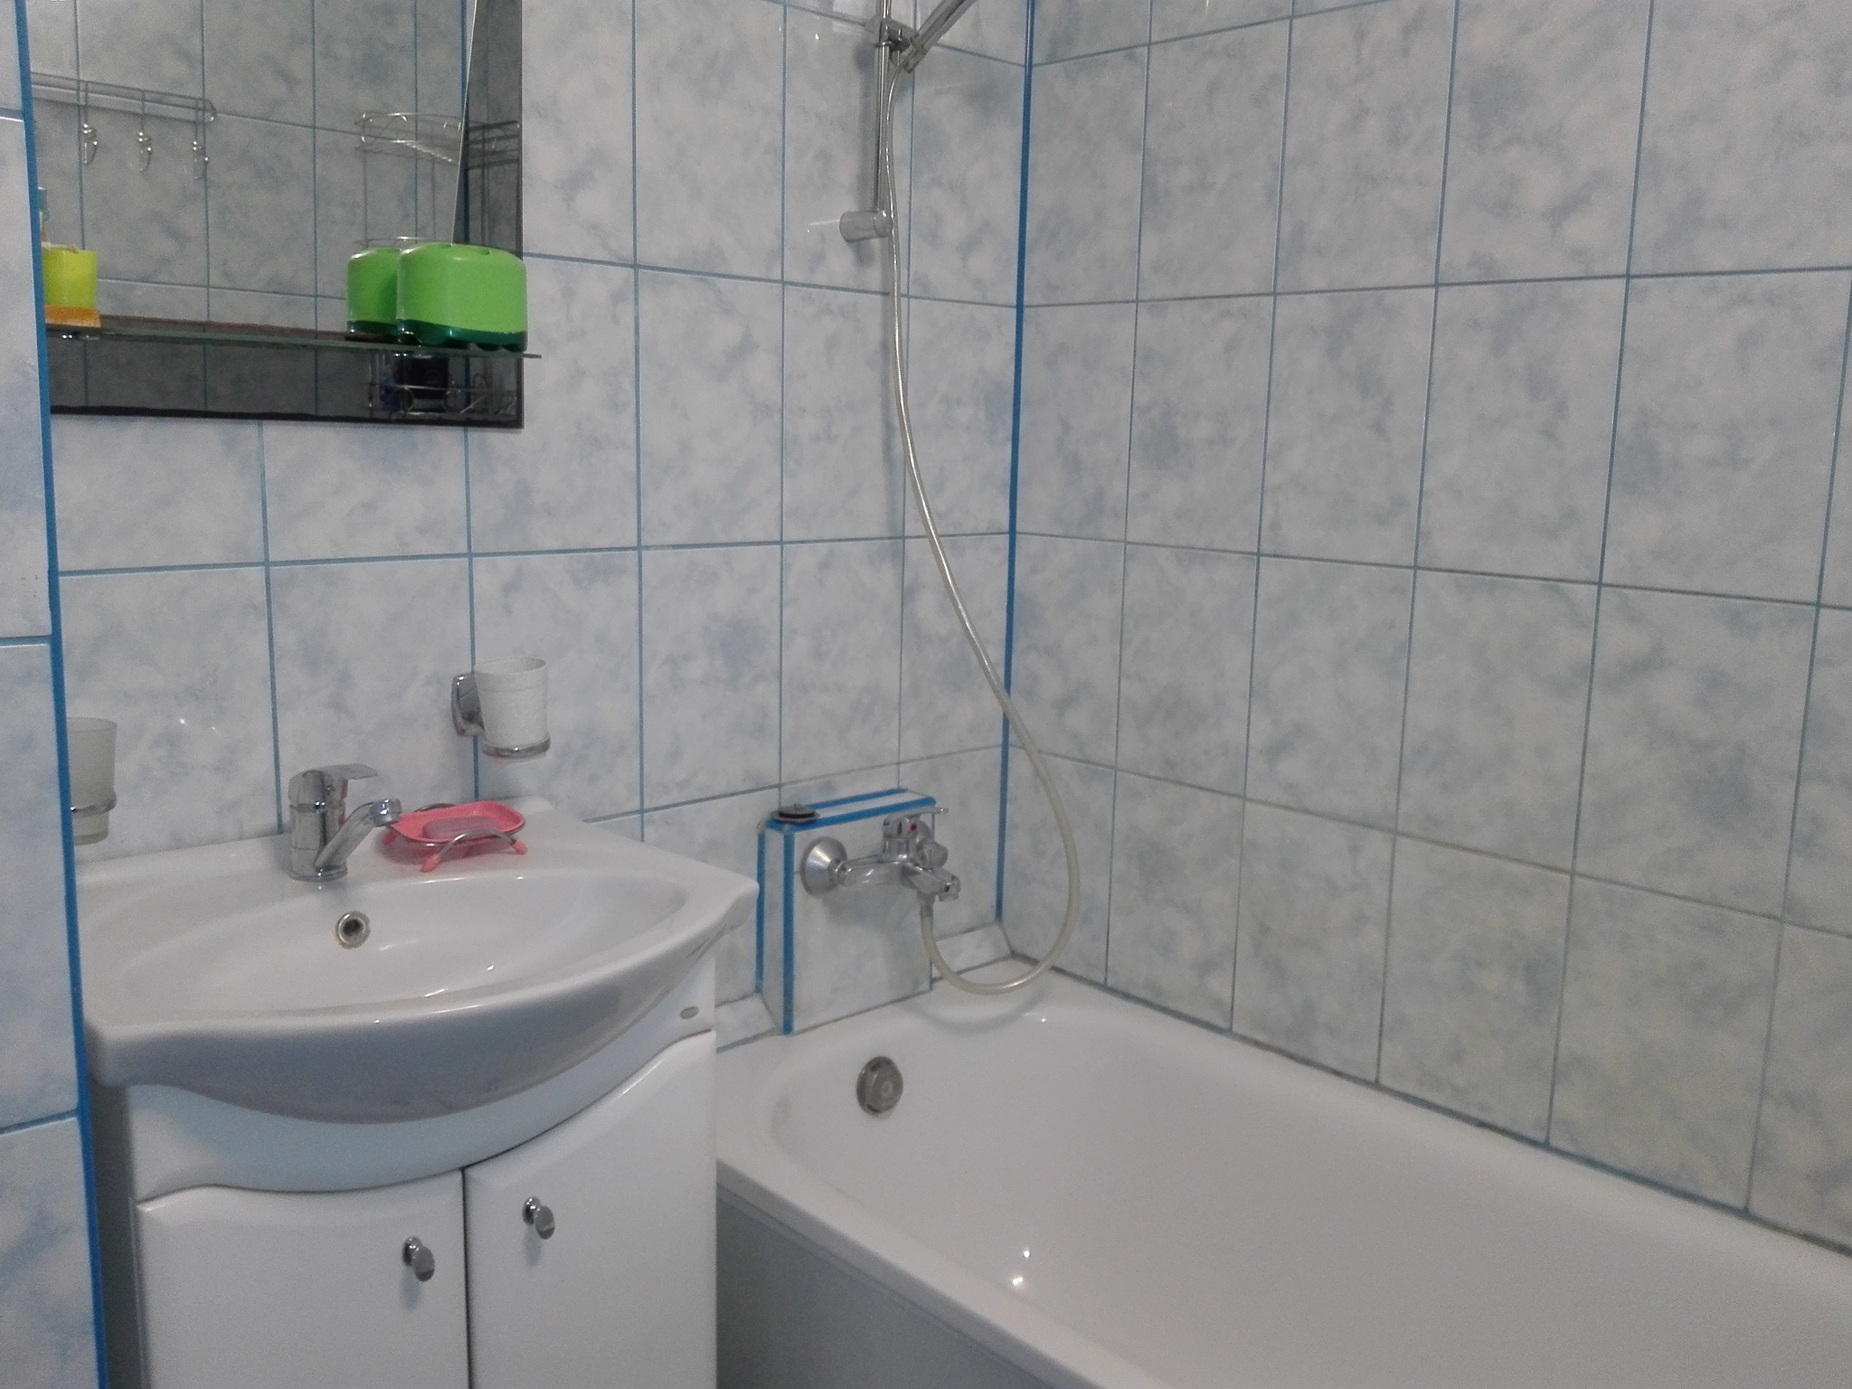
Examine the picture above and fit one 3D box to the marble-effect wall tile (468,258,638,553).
[{"bbox_3d":[-0.392,-0.303,1.522,0.200,0.300,0.010,-8,14,-43],"label":"marble-effect wall tile"}]

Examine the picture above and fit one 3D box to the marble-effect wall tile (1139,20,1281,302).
[{"bbox_3d":[0.345,-0.629,1.727,0.010,0.300,0.200,-8,14,-43],"label":"marble-effect wall tile"}]

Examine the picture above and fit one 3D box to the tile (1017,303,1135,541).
[{"bbox_3d":[0.198,-0.362,1.928,0.009,0.300,0.200,-9,14,-43],"label":"tile"}]

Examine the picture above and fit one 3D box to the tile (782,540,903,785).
[{"bbox_3d":[-0.108,-0.046,1.853,0.200,0.300,0.010,-8,14,-43],"label":"tile"}]

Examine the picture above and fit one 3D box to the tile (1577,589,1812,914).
[{"bbox_3d":[0.753,0.053,1.424,0.010,0.300,0.200,-8,14,-43],"label":"tile"}]

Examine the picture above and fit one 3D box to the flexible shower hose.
[{"bbox_3d":[0.081,-0.173,1.794,0.285,1.120,0.140,-9,14,-43],"label":"flexible shower hose"}]

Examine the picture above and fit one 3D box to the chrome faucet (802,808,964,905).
[{"bbox_3d":[-0.014,0.188,1.772,0.220,0.125,0.165,-8,14,-43],"label":"chrome faucet"}]

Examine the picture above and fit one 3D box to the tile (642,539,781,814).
[{"bbox_3d":[-0.252,-0.025,1.700,0.200,0.300,0.009,-9,14,-43],"label":"tile"}]

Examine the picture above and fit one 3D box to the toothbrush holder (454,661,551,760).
[{"bbox_3d":[-0.422,0.013,1.450,0.073,0.090,0.112,-8,14,-43],"label":"toothbrush holder"}]

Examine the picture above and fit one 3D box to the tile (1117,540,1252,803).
[{"bbox_3d":[0.330,-0.035,1.834,0.010,0.300,0.200,-8,14,-43],"label":"tile"}]

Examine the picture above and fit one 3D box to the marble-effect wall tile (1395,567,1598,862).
[{"bbox_3d":[0.612,0.023,1.556,0.009,0.300,0.200,-9,14,-43],"label":"marble-effect wall tile"}]

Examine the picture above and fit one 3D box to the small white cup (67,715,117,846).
[{"bbox_3d":[-0.689,0.071,1.166,0.069,0.095,0.069,-9,14,-43],"label":"small white cup"}]

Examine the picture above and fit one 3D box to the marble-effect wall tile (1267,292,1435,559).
[{"bbox_3d":[0.481,-0.306,1.655,0.010,0.300,0.200,-8,14,-43],"label":"marble-effect wall tile"}]

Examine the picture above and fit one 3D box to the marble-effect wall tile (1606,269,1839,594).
[{"bbox_3d":[0.751,-0.244,1.365,0.009,0.300,0.200,-9,14,-43],"label":"marble-effect wall tile"}]

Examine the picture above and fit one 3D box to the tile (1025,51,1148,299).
[{"bbox_3d":[0.205,-0.658,1.868,0.010,0.300,0.200,-8,14,-43],"label":"tile"}]

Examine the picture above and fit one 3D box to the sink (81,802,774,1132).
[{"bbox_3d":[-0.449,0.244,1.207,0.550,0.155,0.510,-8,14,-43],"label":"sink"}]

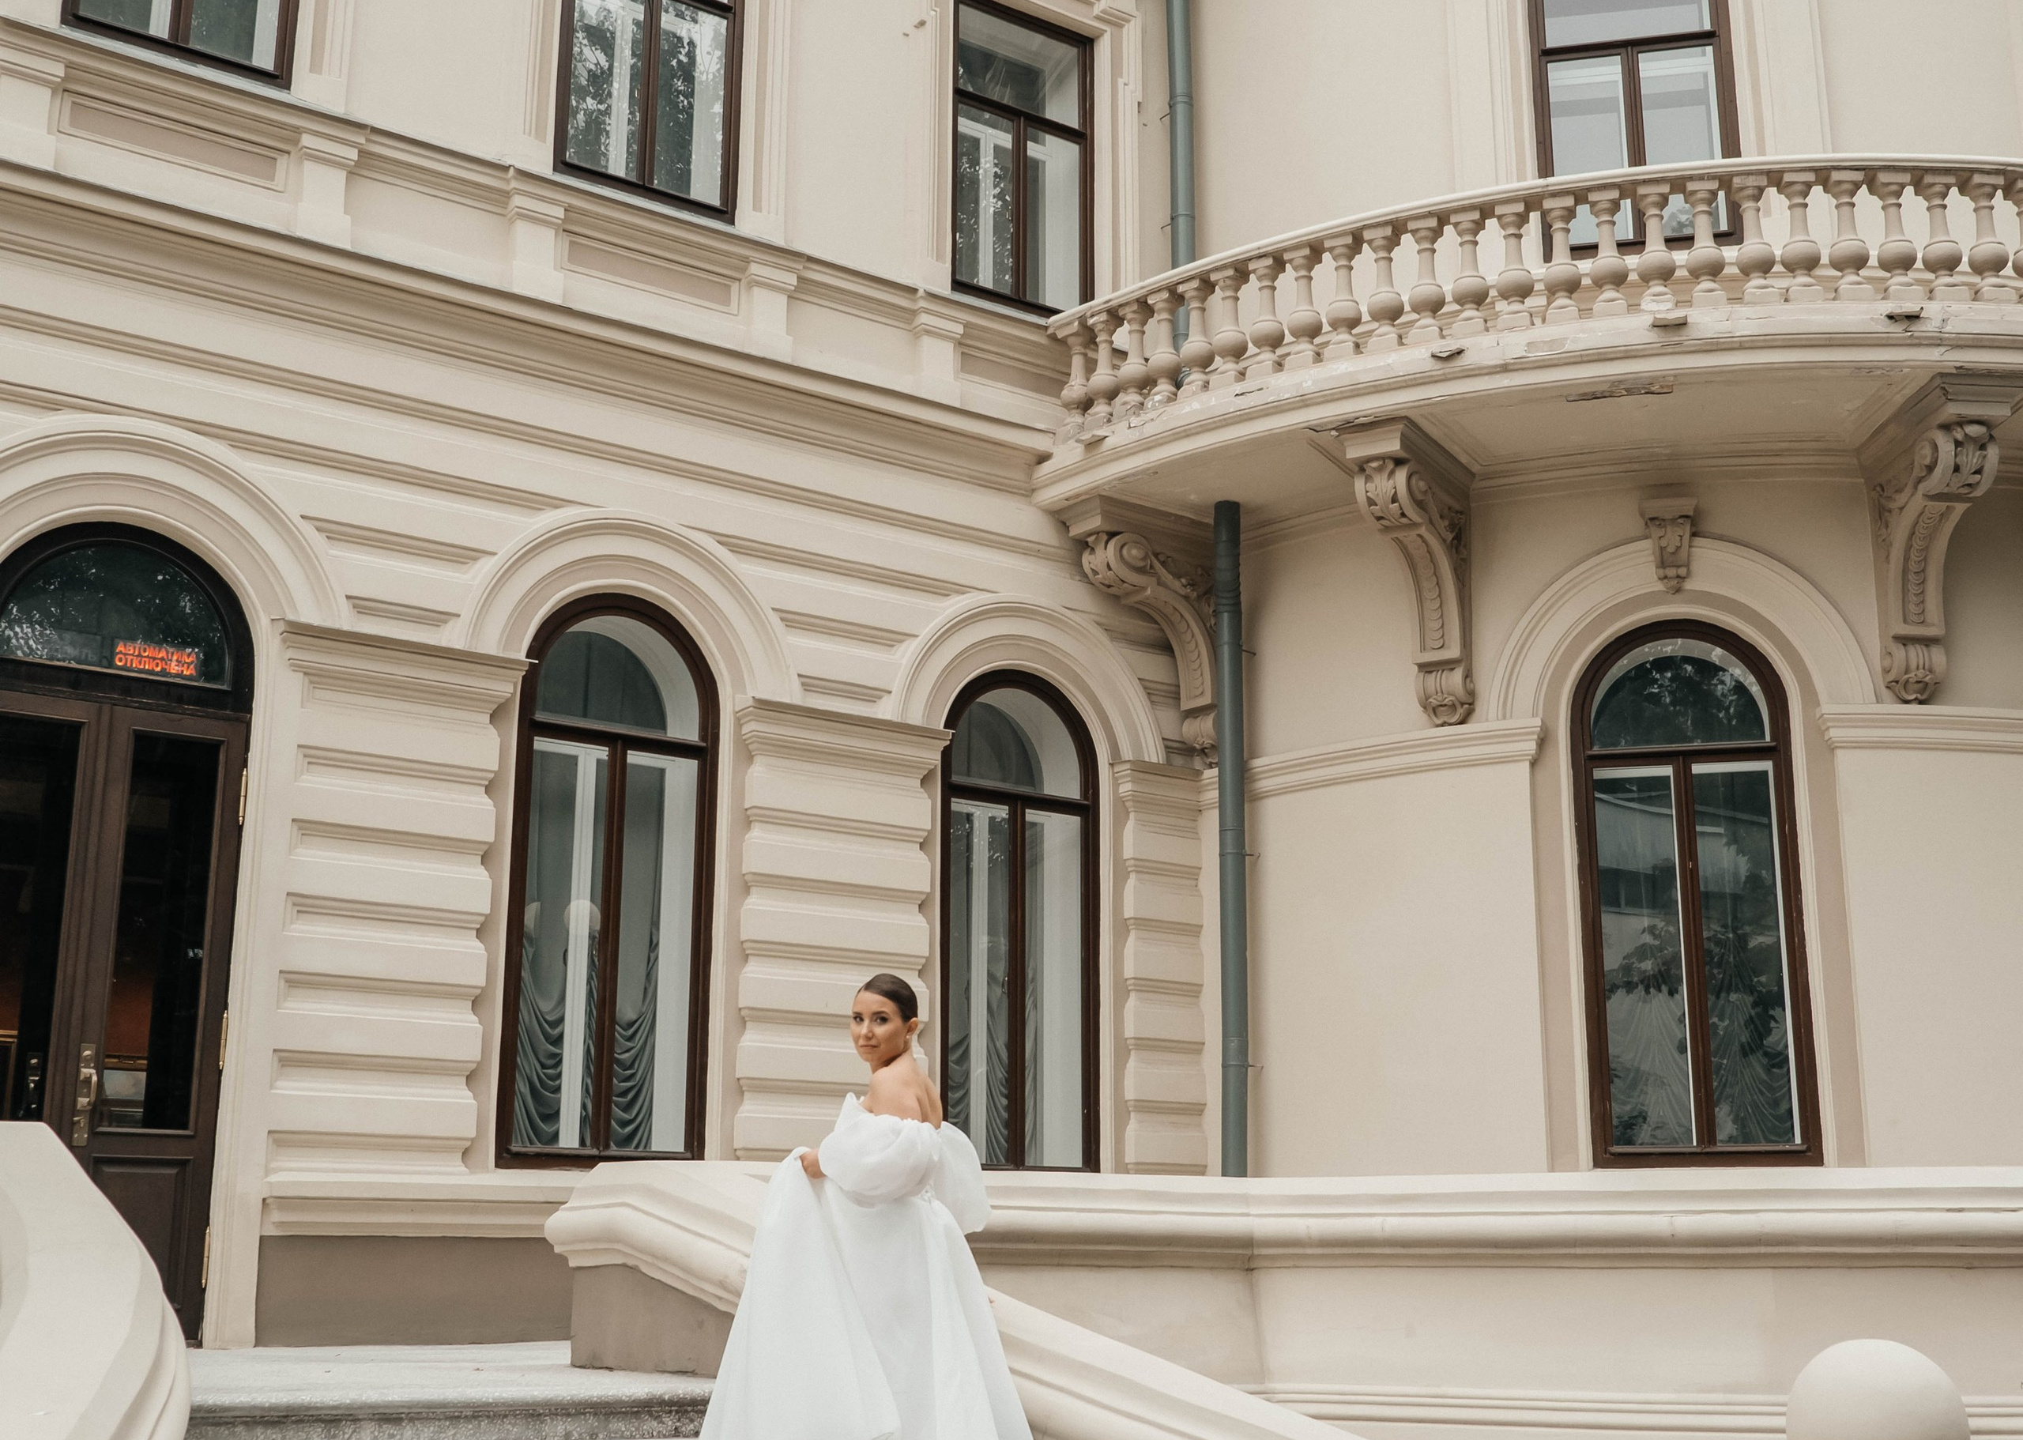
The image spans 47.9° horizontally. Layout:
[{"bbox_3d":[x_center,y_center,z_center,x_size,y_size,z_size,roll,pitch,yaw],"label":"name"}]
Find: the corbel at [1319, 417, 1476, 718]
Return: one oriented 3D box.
[{"bbox_3d":[2.181,-0.803,12.735,0.460,1.470,1.080,-8,-16,30],"label":"corbel"}]

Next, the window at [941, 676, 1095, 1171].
[{"bbox_3d":[0.063,1.127,12.792,1.091,2.860,0.150,10,-16,-35],"label":"window"}]

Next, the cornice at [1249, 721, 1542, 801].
[{"bbox_3d":[2.102,0.233,12.646,1.883,0.211,0.244,-10,-17,39],"label":"cornice"}]

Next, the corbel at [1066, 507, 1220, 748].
[{"bbox_3d":[0.841,-0.527,13.896,1.080,1.470,0.460,10,-17,-36],"label":"corbel"}]

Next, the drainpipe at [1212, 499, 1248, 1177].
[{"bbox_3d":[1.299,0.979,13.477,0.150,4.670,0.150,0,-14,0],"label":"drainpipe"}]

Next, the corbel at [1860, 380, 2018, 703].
[{"bbox_3d":[5.008,-0.939,12.123,0.460,1.470,1.080,2,-14,-5],"label":"corbel"}]

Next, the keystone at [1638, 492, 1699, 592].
[{"bbox_3d":[3.490,-0.939,12.069,0.269,0.484,0.240,-3,-14,14],"label":"keystone"}]

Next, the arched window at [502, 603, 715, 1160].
[{"bbox_3d":[-1.961,0.787,11.372,1.095,2.886,0.150,10,-16,-35],"label":"arched window"}]

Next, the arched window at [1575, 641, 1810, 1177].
[{"bbox_3d":[3.746,0.918,12.569,1.170,3.040,0.160,-3,-14,12],"label":"arched window"}]

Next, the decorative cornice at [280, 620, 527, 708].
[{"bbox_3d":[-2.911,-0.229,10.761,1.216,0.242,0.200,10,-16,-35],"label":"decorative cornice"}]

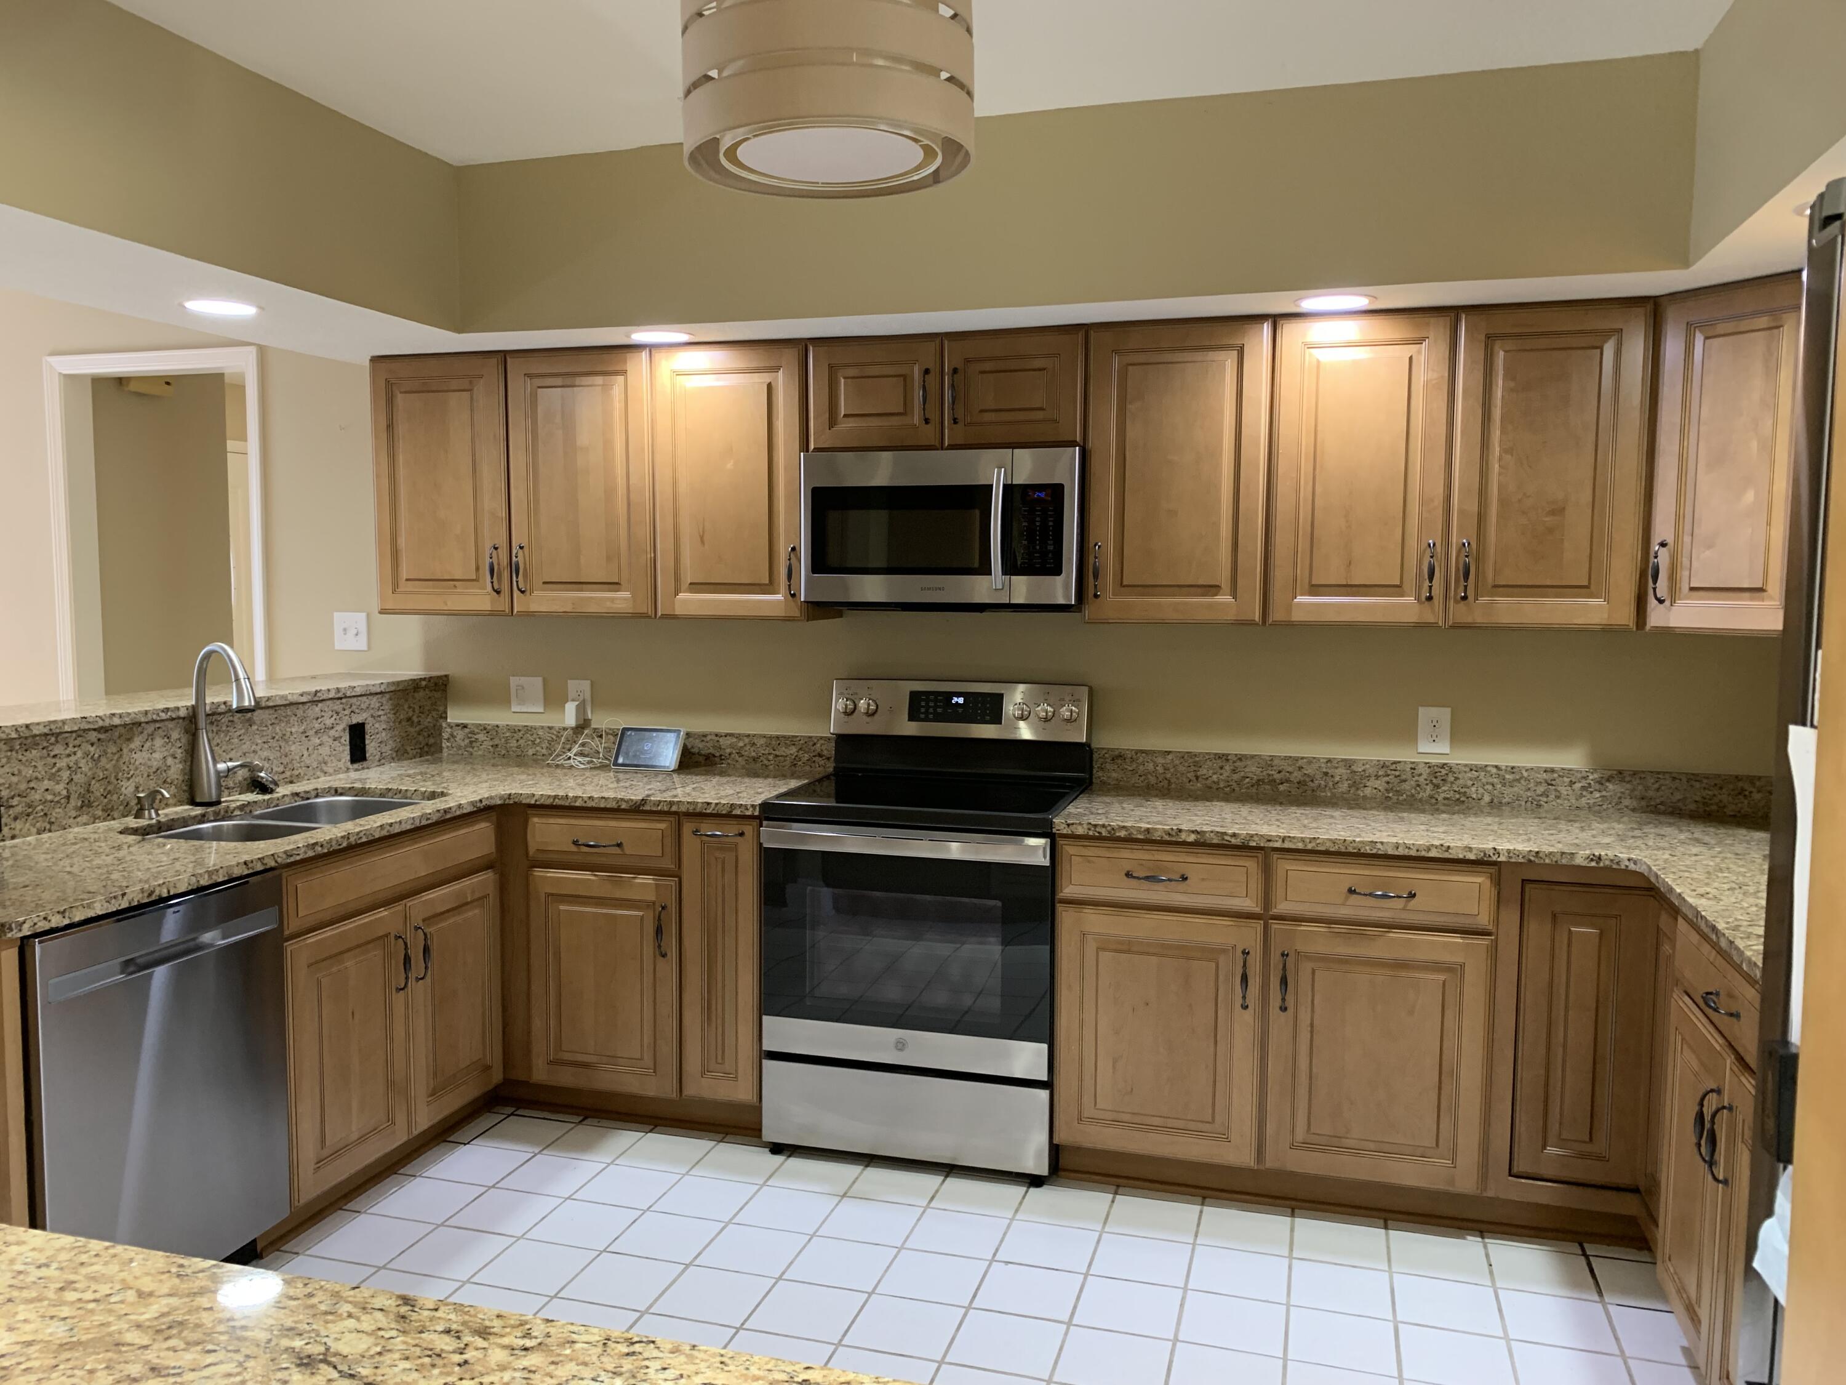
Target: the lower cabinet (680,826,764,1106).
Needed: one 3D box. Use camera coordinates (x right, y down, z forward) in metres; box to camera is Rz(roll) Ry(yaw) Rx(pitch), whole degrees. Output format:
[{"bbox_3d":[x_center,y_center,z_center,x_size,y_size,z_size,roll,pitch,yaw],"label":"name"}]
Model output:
[{"bbox_3d":[-0.448,0.683,3.909,0.225,0.759,0.598,2,5,16],"label":"lower cabinet"}]

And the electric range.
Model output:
[{"bbox_3d":[0.025,0.587,3.730,0.757,1.193,0.685,2,5,16],"label":"electric range"}]

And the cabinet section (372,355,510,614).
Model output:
[{"bbox_3d":[-1.381,-0.618,4.234,0.453,0.757,0.310,2,5,16],"label":"cabinet section"}]

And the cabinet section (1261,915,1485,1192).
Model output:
[{"bbox_3d":[1.100,0.807,3.398,0.483,0.591,0.520,2,5,16],"label":"cabinet section"}]

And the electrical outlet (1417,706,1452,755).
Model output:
[{"bbox_3d":[1.372,0.104,3.721,0.079,0.122,0.012,2,5,16],"label":"electrical outlet"}]

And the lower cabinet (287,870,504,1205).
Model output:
[{"bbox_3d":[-1.539,0.791,3.459,0.593,0.601,0.802,2,5,16],"label":"lower cabinet"}]

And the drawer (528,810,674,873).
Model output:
[{"bbox_3d":[-0.786,0.374,3.929,0.443,0.145,0.496,2,5,16],"label":"drawer"}]

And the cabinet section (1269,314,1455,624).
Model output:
[{"bbox_3d":[1.103,-0.546,3.514,0.417,0.757,0.310,2,5,16],"label":"cabinet section"}]

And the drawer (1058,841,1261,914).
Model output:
[{"bbox_3d":[0.629,0.416,3.523,0.484,0.145,0.496,2,5,16],"label":"drawer"}]

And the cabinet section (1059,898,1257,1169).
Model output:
[{"bbox_3d":[0.625,0.793,3.535,0.488,0.591,0.520,2,5,16],"label":"cabinet section"}]

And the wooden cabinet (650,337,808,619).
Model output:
[{"bbox_3d":[-0.494,-0.596,3.989,0.450,0.759,0.329,2,5,16],"label":"wooden cabinet"}]

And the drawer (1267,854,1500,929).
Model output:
[{"bbox_3d":[1.128,0.440,3.439,0.497,0.150,0.550,2,5,16],"label":"drawer"}]

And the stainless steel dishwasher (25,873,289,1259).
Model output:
[{"bbox_3d":[-1.756,0.820,2.846,0.600,0.835,0.605,2,5,16],"label":"stainless steel dishwasher"}]

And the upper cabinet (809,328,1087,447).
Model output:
[{"bbox_3d":[0.099,-0.815,3.851,0.757,0.305,0.330,2,5,16],"label":"upper cabinet"}]

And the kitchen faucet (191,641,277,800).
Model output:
[{"bbox_3d":[-1.784,0.083,3.588,0.205,0.420,0.150,3,5,26],"label":"kitchen faucet"}]

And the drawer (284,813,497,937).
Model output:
[{"bbox_3d":[-1.481,0.414,3.409,0.477,0.147,0.797,2,5,16],"label":"drawer"}]

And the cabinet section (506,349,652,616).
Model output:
[{"bbox_3d":[-0.937,-0.605,4.105,0.455,0.757,0.310,2,5,16],"label":"cabinet section"}]

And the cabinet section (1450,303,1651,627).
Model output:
[{"bbox_3d":[1.508,-0.534,3.397,0.417,0.757,0.310,2,5,16],"label":"cabinet section"}]

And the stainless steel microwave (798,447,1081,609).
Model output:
[{"bbox_3d":[0.087,-0.443,3.844,0.757,0.420,0.410,2,5,16],"label":"stainless steel microwave"}]

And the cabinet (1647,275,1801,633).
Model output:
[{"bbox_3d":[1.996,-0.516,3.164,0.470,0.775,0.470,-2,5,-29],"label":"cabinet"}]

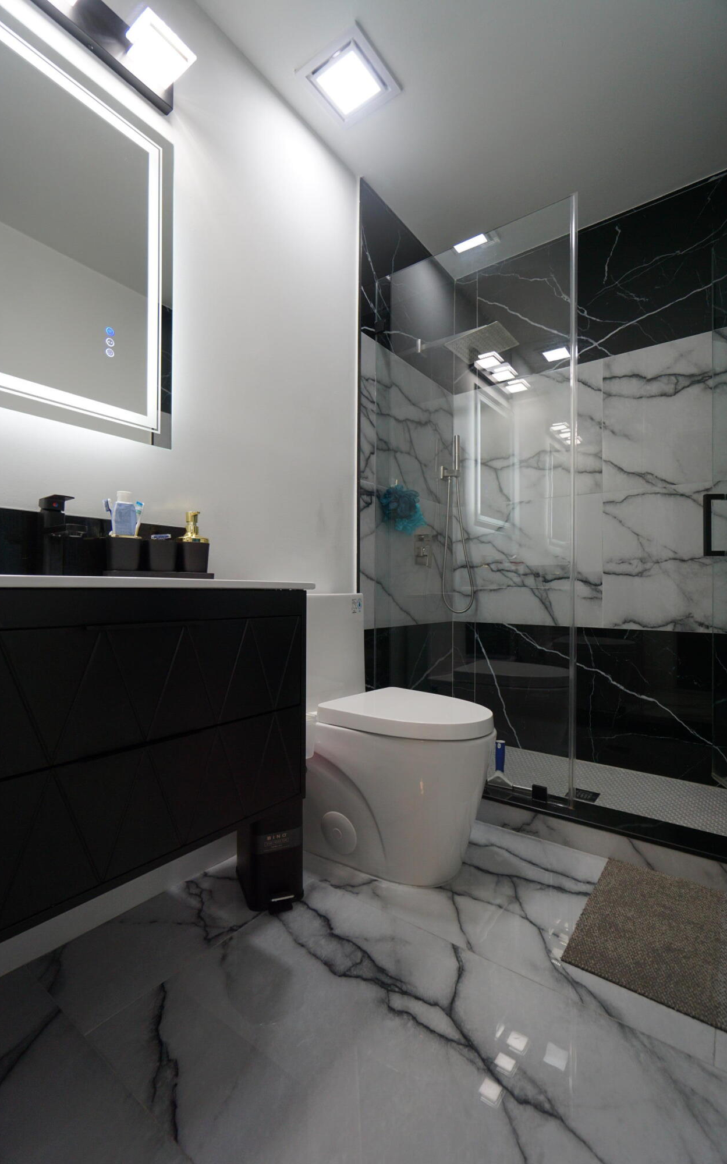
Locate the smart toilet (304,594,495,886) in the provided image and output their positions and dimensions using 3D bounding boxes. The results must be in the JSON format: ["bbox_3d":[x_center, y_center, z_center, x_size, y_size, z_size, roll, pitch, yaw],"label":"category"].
[{"bbox_3d":[0.085,0.436,1.516,0.680,0.785,0.392,0,-1,38],"label":"smart toilet"}]

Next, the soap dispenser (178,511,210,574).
[{"bbox_3d":[-0.429,-0.100,1.224,0.067,0.159,0.070,2,-1,-45],"label":"soap dispenser"}]

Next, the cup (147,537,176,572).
[{"bbox_3d":[-0.492,-0.061,1.173,0.067,0.078,0.067,1,-1,-39],"label":"cup"}]

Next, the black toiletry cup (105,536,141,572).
[{"bbox_3d":[-0.556,-0.063,1.122,0.067,0.079,0.067,1,-1,-39],"label":"black toiletry cup"}]

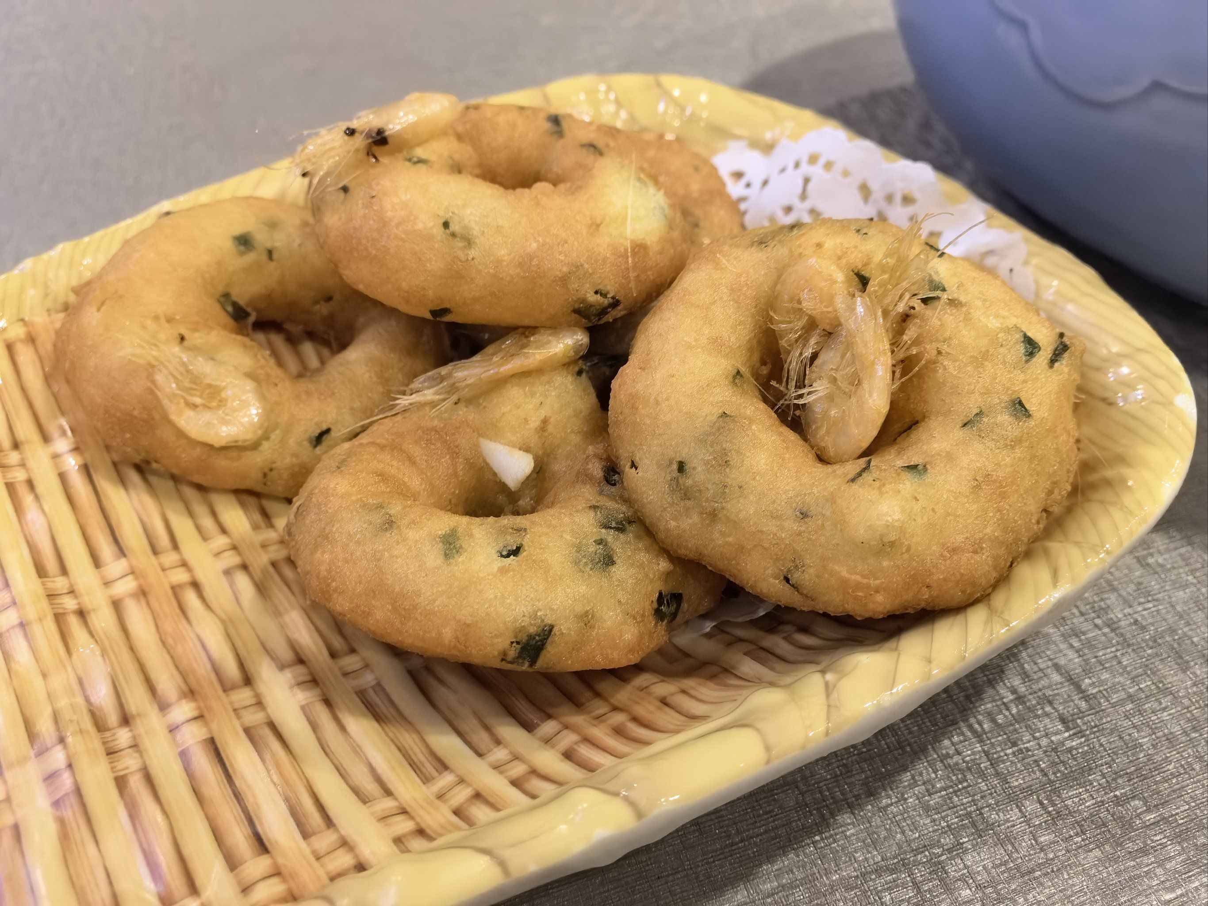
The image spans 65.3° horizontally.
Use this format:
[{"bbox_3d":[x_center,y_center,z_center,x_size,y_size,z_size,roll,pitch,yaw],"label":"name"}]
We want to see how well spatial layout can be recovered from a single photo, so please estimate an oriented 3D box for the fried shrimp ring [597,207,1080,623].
[{"bbox_3d":[0.049,-0.012,0.196,0.096,0.033,0.095,2,58,5],"label":"fried shrimp ring"}]

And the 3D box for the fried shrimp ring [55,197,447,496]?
[{"bbox_3d":[-0.089,-0.031,0.244,0.094,0.031,0.094,5,53,-7],"label":"fried shrimp ring"}]

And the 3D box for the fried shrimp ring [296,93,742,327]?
[{"bbox_3d":[-0.023,-0.061,0.229,0.095,0.033,0.093,1,37,-1],"label":"fried shrimp ring"}]

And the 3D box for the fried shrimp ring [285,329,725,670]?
[{"bbox_3d":[-0.020,0.007,0.202,0.093,0.031,0.092,0,40,0],"label":"fried shrimp ring"}]

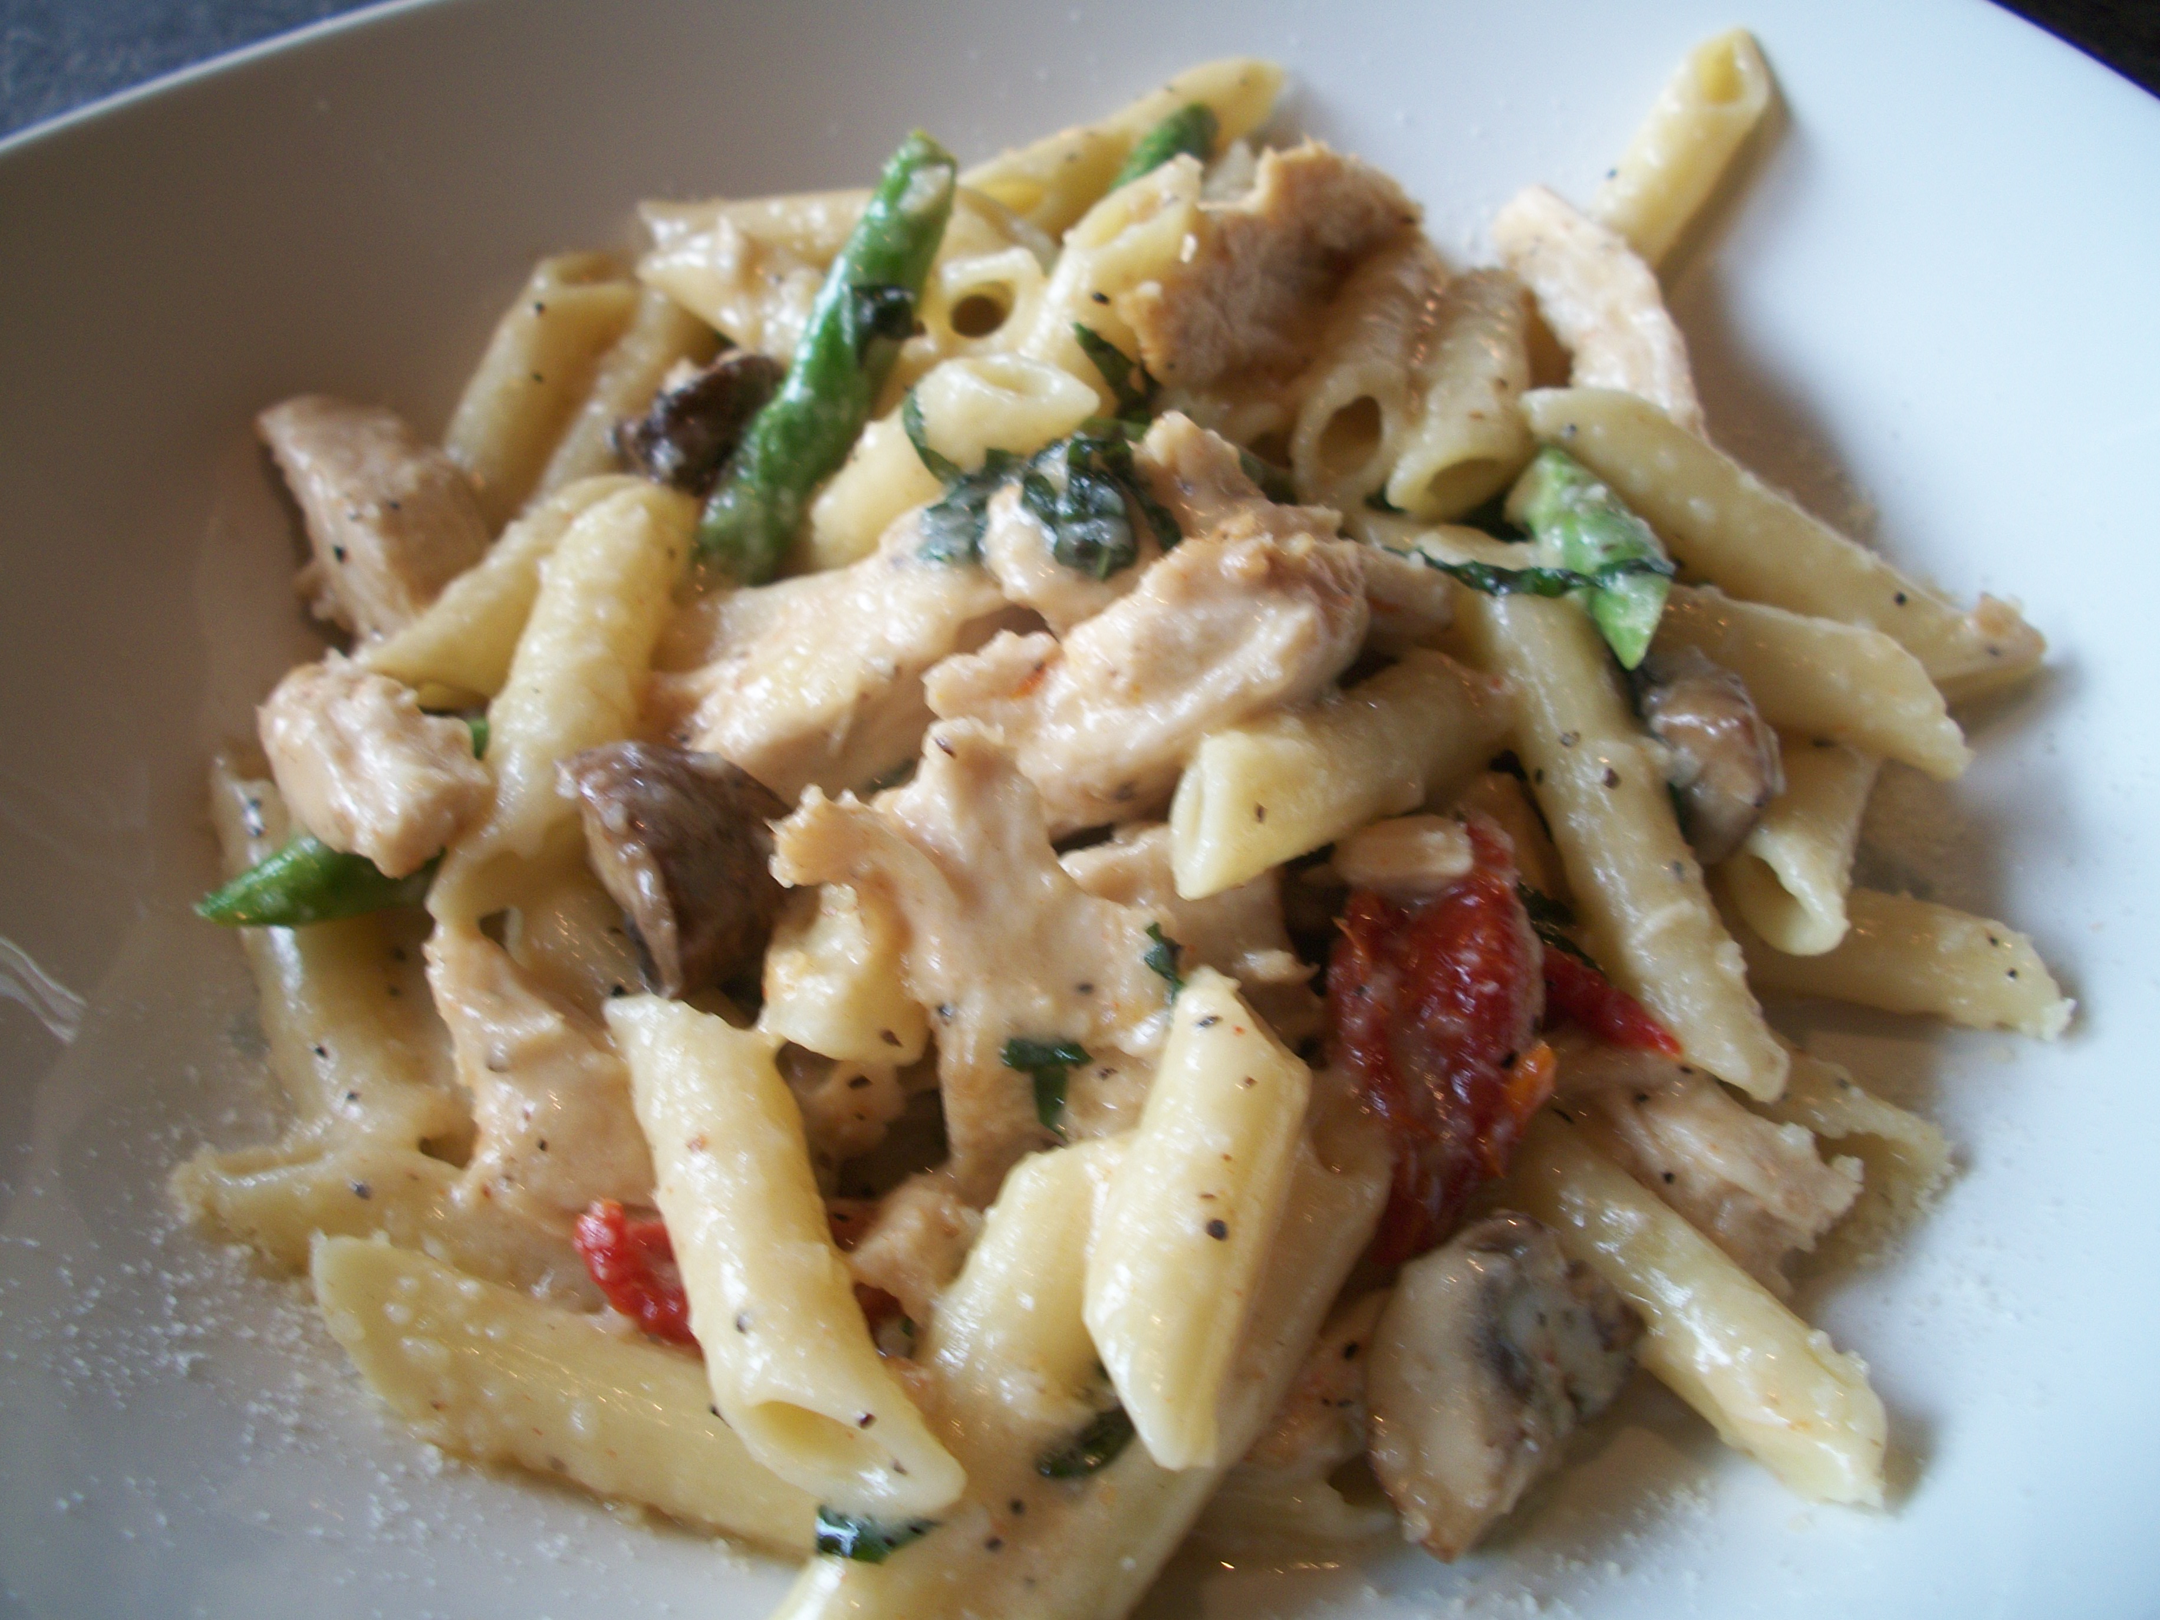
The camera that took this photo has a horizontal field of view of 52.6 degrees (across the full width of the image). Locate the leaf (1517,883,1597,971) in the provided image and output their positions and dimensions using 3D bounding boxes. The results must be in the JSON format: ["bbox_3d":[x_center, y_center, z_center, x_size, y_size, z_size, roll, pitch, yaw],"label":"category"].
[{"bbox_3d":[0.042,0.010,0.190,0.004,0.003,0.009,-32,65,-17],"label":"leaf"}]

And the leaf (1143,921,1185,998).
[{"bbox_3d":[0.007,0.013,0.181,0.003,0.002,0.006,-18,67,-8],"label":"leaf"}]

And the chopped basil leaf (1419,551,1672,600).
[{"bbox_3d":[0.043,-0.022,0.205,0.025,0.004,0.005,2,60,1],"label":"chopped basil leaf"}]

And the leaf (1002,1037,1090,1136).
[{"bbox_3d":[-0.003,0.022,0.178,0.007,0.003,0.008,0,65,0],"label":"leaf"}]

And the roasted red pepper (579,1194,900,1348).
[{"bbox_3d":[-0.027,0.037,0.173,0.025,0.007,0.010,6,51,5],"label":"roasted red pepper"}]

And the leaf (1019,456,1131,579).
[{"bbox_3d":[0.000,-0.027,0.203,0.011,0.005,0.011,0,70,0],"label":"leaf"}]

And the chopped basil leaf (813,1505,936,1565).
[{"bbox_3d":[-0.015,0.052,0.157,0.009,0.003,0.005,-2,50,-2],"label":"chopped basil leaf"}]

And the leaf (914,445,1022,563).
[{"bbox_3d":[-0.010,-0.028,0.204,0.010,0.004,0.011,0,65,0],"label":"leaf"}]

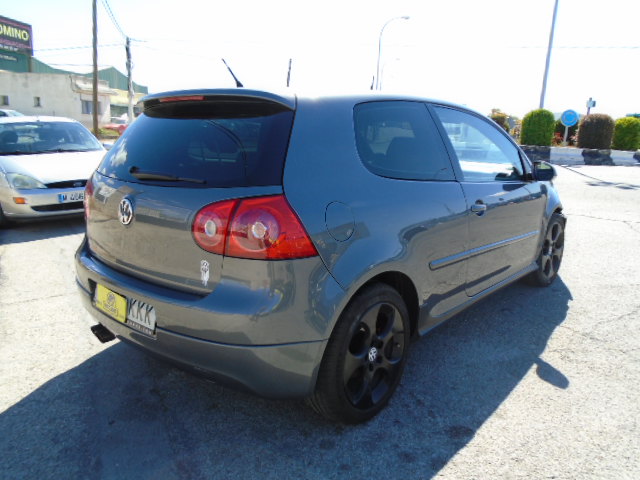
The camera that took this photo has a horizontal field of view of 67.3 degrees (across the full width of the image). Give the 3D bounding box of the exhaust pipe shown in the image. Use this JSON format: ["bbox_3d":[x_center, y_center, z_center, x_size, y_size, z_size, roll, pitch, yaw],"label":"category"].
[{"bbox_3d":[-1.083,0.471,2.437,0.135,0.068,0.110,11,17,40],"label":"exhaust pipe"}]

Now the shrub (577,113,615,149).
[{"bbox_3d":[10.770,-4.270,18.800,1.270,1.400,1.270,9,15,30],"label":"shrub"}]

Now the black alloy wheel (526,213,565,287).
[{"bbox_3d":[1.865,0.076,4.080,0.225,0.635,0.635,13,18,42],"label":"black alloy wheel"}]

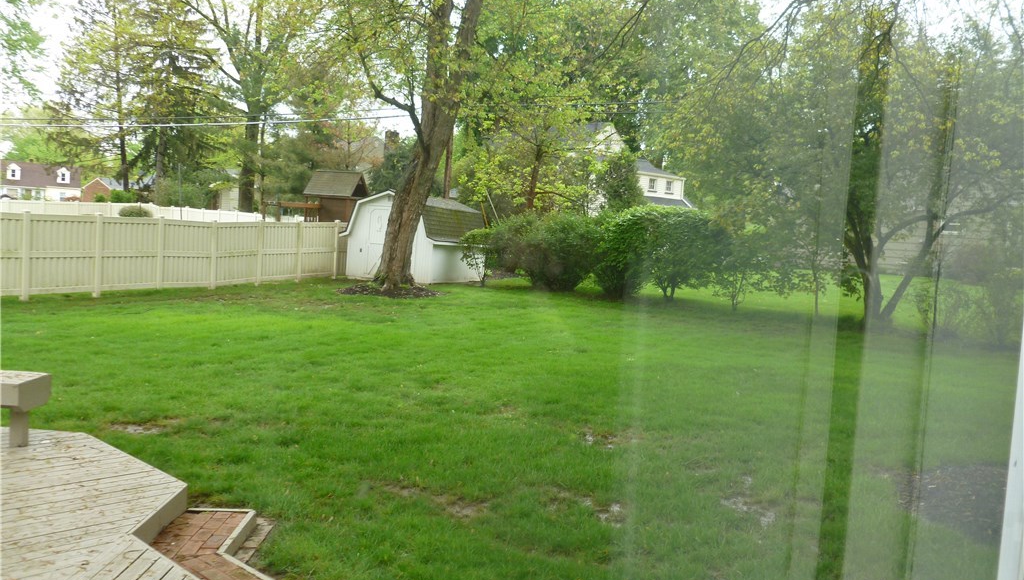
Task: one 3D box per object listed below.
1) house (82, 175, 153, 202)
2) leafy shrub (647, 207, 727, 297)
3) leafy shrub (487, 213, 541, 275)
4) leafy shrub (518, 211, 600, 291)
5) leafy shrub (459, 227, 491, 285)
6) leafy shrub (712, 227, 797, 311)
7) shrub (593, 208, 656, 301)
[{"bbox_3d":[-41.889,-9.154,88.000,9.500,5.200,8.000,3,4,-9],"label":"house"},{"bbox_3d":[5.466,-1.152,25.800,2.500,2.800,2.300,5,4,19],"label":"leafy shrub"},{"bbox_3d":[0.088,-1.645,29.300,2.000,2.300,2.000,5,4,19],"label":"leafy shrub"},{"bbox_3d":[1.548,-1.288,27.000,2.600,2.600,2.400,4,4,0],"label":"leafy shrub"},{"bbox_3d":[-1.146,-1.052,26.000,1.100,1.850,1.100,4,4,0],"label":"leafy shrub"},{"bbox_3d":[7.085,-0.614,24.200,2.400,2.450,2.100,5,4,19],"label":"leafy shrub"},{"bbox_3d":[3.518,-1.173,25.900,2.100,2.850,2.100,5,4,19],"label":"shrub"}]

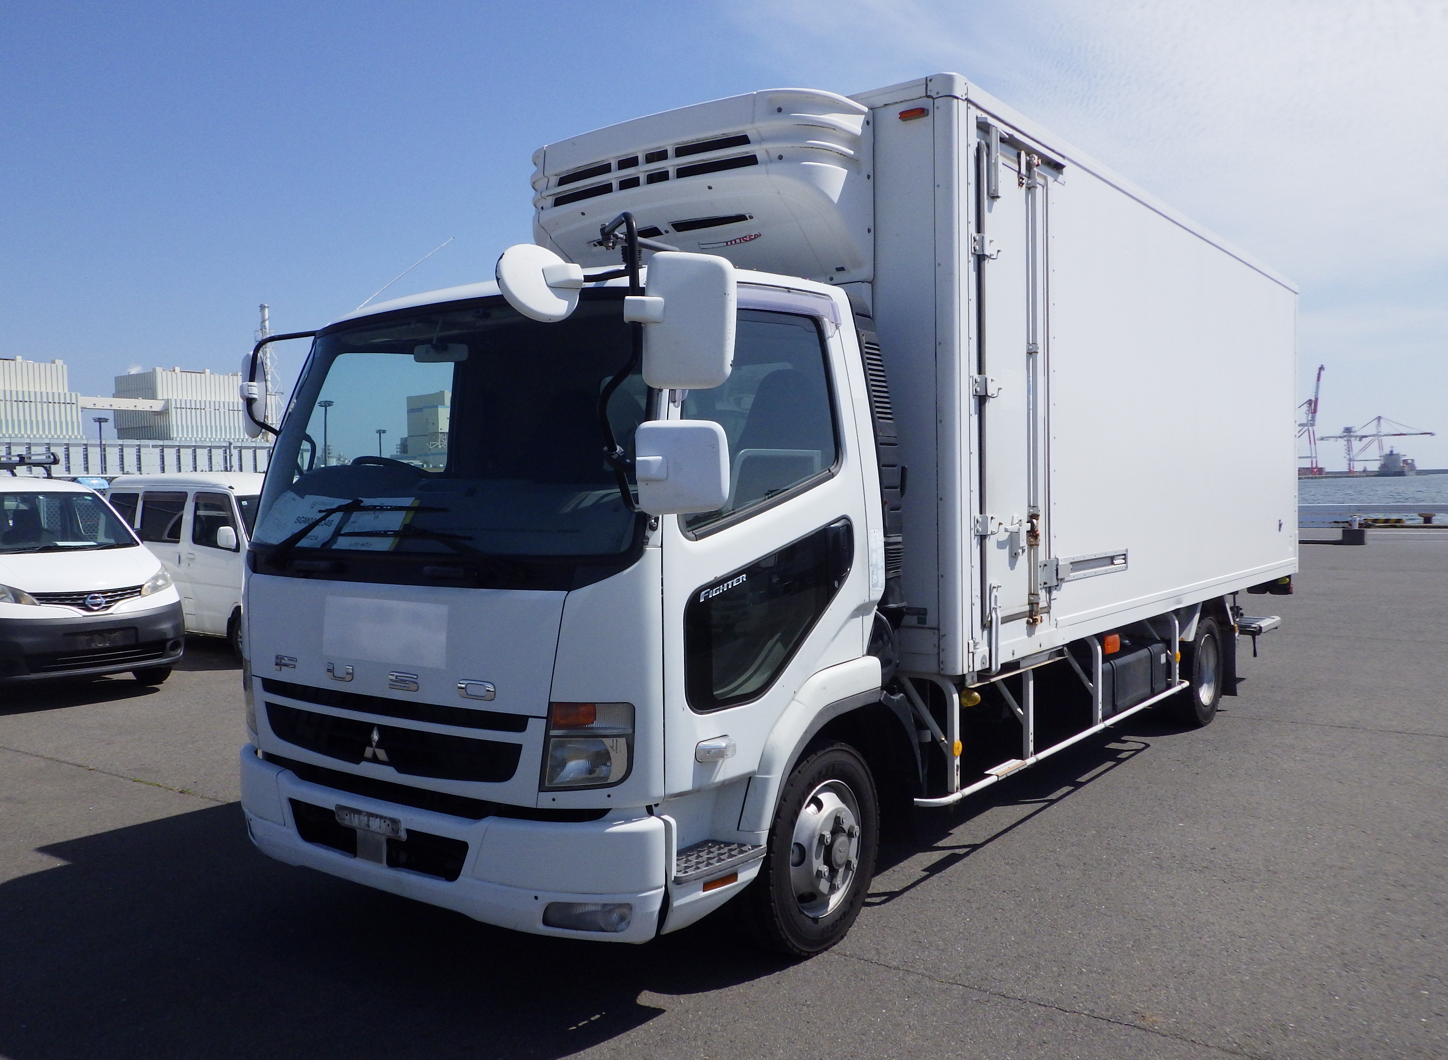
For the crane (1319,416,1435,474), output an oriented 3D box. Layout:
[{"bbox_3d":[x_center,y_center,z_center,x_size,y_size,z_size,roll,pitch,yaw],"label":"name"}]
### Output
[{"bbox_3d":[616.000,-80.404,1110.000,95.000,55.000,25.000,1,3,37],"label":"crane"}]

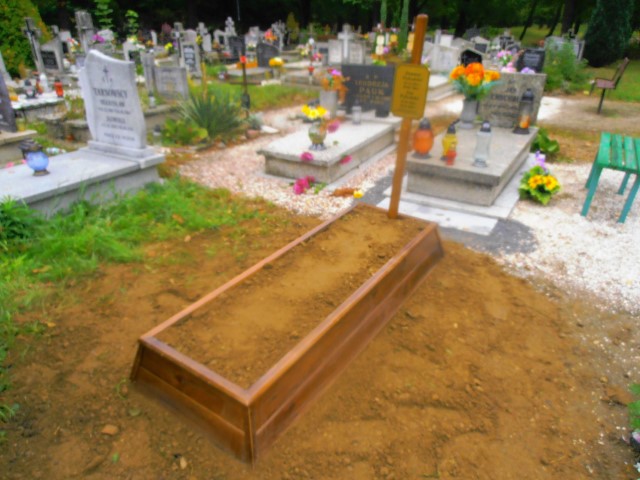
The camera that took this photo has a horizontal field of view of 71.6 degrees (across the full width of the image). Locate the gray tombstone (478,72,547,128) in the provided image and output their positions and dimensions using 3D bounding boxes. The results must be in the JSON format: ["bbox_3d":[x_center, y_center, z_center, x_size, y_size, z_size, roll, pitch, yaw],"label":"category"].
[{"bbox_3d":[2.174,-1.559,4.955,0.607,0.577,0.111,16,31,29],"label":"gray tombstone"}]

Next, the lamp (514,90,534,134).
[{"bbox_3d":[2.220,-1.390,4.775,0.166,0.444,0.166,16,31,29],"label":"lamp"}]

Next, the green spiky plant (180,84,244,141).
[{"bbox_3d":[-1.454,-1.699,5.866,0.829,0.622,0.784,0,27,0],"label":"green spiky plant"}]

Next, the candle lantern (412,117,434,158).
[{"bbox_3d":[0.932,-0.922,3.984,0.172,0.345,0.172,5,28,12],"label":"candle lantern"}]

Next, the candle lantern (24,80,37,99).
[{"bbox_3d":[-4.663,-2.415,7.110,0.140,0.250,0.140,-17,31,-28],"label":"candle lantern"}]

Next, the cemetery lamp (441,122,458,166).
[{"bbox_3d":[1.111,-0.847,3.843,0.128,0.335,0.128,7,28,15],"label":"cemetery lamp"}]

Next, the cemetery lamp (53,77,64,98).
[{"bbox_3d":[-4.207,-2.440,7.128,0.135,0.275,0.135,-15,31,-26],"label":"cemetery lamp"}]

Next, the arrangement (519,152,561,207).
[{"bbox_3d":[1.885,-0.527,3.807,0.310,0.350,0.290,13,30,24],"label":"arrangement"}]

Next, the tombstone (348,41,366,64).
[{"bbox_3d":[1.001,-4.918,11.699,0.444,0.592,0.133,16,31,29],"label":"tombstone"}]

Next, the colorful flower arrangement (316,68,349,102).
[{"bbox_3d":[0.171,-1.974,5.607,0.370,0.370,0.330,0,27,2],"label":"colorful flower arrangement"}]

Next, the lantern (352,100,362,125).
[{"bbox_3d":[0.467,-1.594,5.526,0.111,0.278,0.111,0,27,0],"label":"lantern"}]

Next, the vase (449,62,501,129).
[{"bbox_3d":[1.697,-1.606,4.971,0.562,0.651,0.503,16,31,29],"label":"vase"}]

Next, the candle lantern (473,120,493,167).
[{"bbox_3d":[1.420,-0.821,3.812,0.133,0.383,0.133,16,31,29],"label":"candle lantern"}]

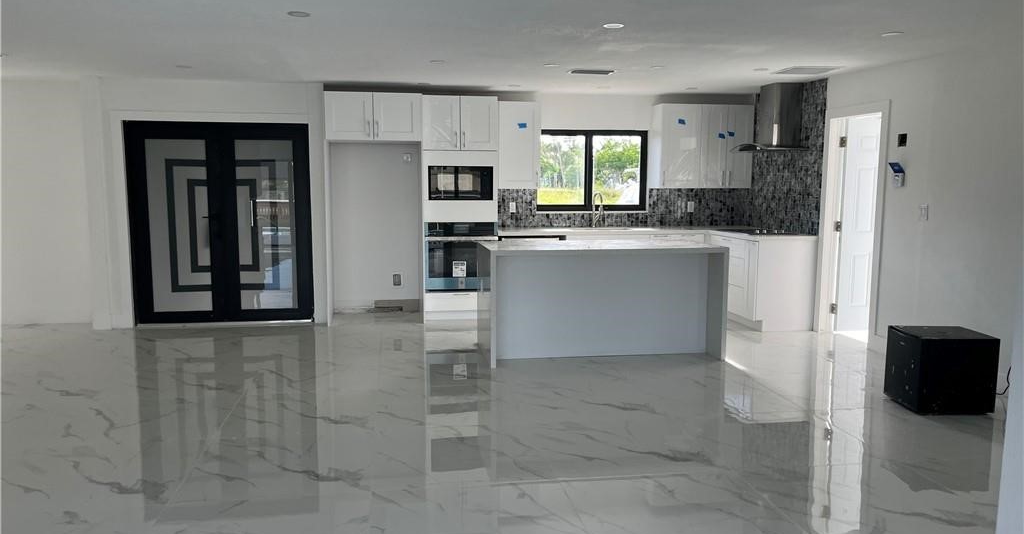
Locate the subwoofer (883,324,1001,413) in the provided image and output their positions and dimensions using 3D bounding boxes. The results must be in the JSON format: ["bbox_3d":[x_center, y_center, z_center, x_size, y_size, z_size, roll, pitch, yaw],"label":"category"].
[{"bbox_3d":[2.798,0.663,5.030,0.505,0.470,0.450,0,6,0],"label":"subwoofer"}]

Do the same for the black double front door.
[{"bbox_3d":[-2.933,-0.433,7.793,1.755,2.020,0.120,-1,6,-8],"label":"black double front door"}]

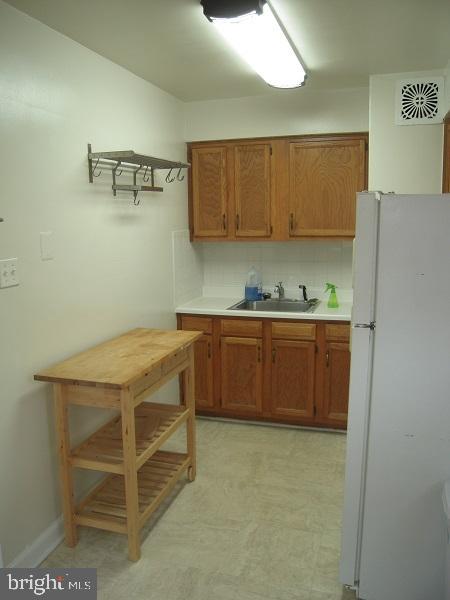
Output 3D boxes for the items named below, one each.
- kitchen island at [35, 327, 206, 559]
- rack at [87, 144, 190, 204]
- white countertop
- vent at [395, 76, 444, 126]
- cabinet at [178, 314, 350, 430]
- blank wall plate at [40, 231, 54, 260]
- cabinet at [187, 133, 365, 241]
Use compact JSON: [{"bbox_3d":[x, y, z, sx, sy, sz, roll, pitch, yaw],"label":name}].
[{"bbox_3d":[-0.471,0.708,2.593,0.430,0.900,1.000,2,10,17],"label":"kitchen island"},{"bbox_3d":[-0.472,-0.705,2.797,0.294,0.305,0.670,2,10,17],"label":"rack"},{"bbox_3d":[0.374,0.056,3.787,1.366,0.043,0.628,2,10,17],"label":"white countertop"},{"bbox_3d":[1.205,-1.230,3.003,0.280,0.279,0.020,2,10,17],"label":"vent"},{"bbox_3d":[0.384,0.501,3.865,1.366,0.869,0.617,2,10,17],"label":"cabinet"},{"bbox_3d":[-0.803,-0.247,2.206,0.009,0.120,0.083,3,10,17],"label":"blank wall plate"},{"bbox_3d":[0.409,-0.843,3.780,1.376,0.757,0.336,2,10,17],"label":"cabinet"}]

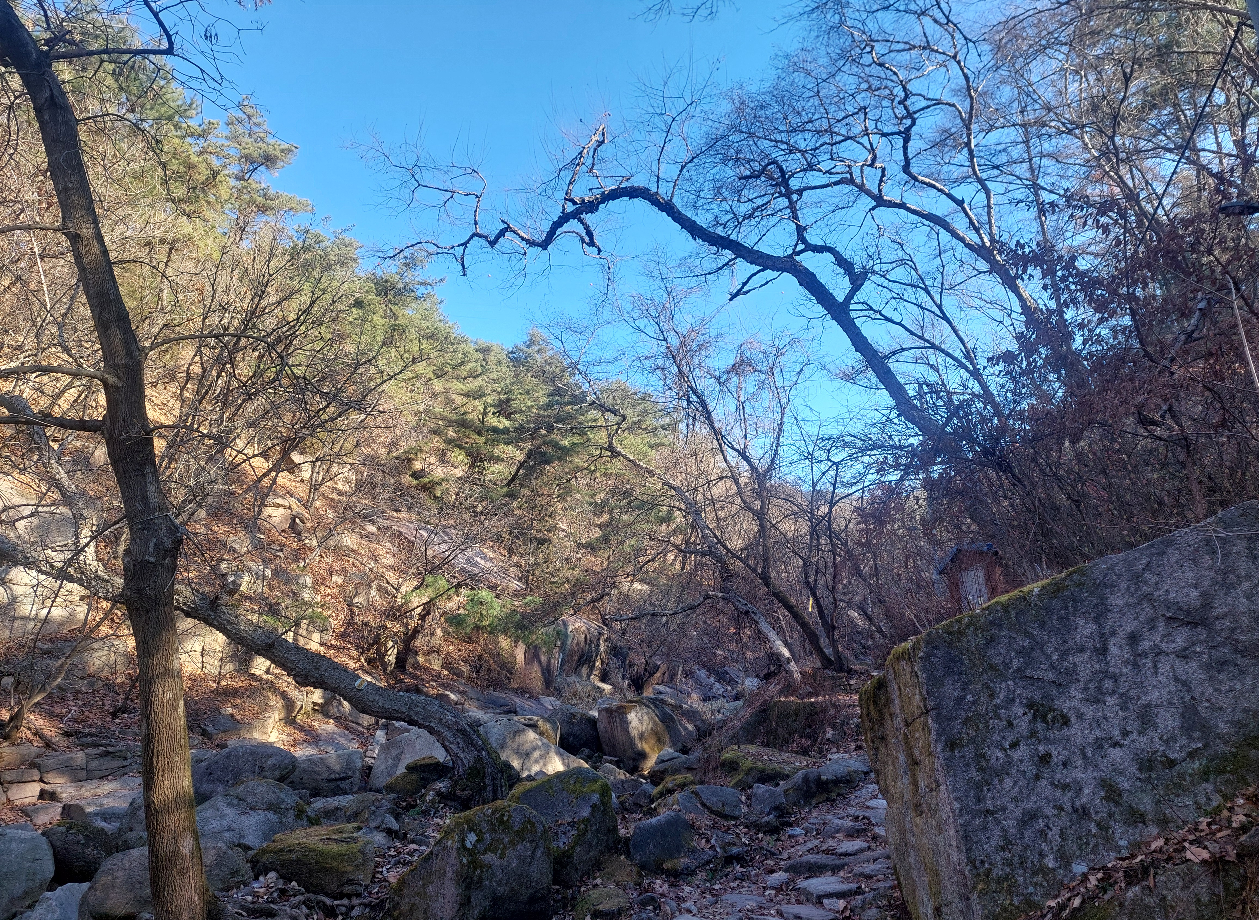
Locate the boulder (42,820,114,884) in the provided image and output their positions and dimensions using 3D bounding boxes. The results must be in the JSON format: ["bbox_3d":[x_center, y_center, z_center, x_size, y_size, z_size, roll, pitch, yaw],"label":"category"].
[{"bbox_3d":[-3.607,2.559,5.957,0.397,0.347,0.357,6,-12,-29],"label":"boulder"}]

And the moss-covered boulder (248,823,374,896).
[{"bbox_3d":[-1.965,2.469,5.644,0.725,0.349,0.544,3,-11,-18],"label":"moss-covered boulder"}]

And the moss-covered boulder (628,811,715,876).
[{"bbox_3d":[0.258,2.385,5.673,0.533,0.337,0.427,0,-10,0],"label":"moss-covered boulder"}]

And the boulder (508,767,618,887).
[{"bbox_3d":[-0.395,2.214,5.536,0.651,0.629,0.684,0,-10,0],"label":"boulder"}]

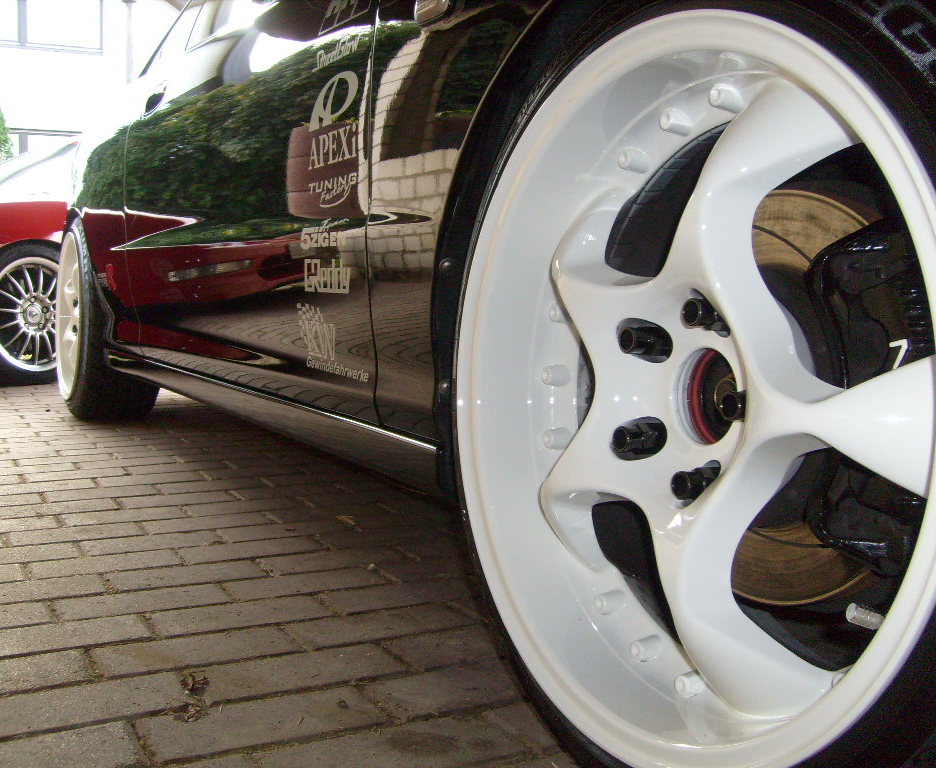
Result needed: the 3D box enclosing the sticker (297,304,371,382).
[{"bbox_3d":[-0.160,-0.051,1.206,0.002,0.084,0.213,-7,8,-28],"label":"sticker"}]

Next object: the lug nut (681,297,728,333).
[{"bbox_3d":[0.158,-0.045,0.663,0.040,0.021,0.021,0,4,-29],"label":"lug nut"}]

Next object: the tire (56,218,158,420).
[{"bbox_3d":[-1.023,-0.187,2.948,0.215,0.585,0.585,0,5,-29],"label":"tire"}]

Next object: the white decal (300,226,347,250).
[{"bbox_3d":[-0.168,-0.170,1.199,0.002,0.025,0.147,-3,6,-28],"label":"white decal"}]

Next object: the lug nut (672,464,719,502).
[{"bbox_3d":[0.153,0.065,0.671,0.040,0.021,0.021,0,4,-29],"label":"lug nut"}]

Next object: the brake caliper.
[{"bbox_3d":[0.273,0.006,0.615,0.115,0.207,0.107,0,0,-29],"label":"brake caliper"}]

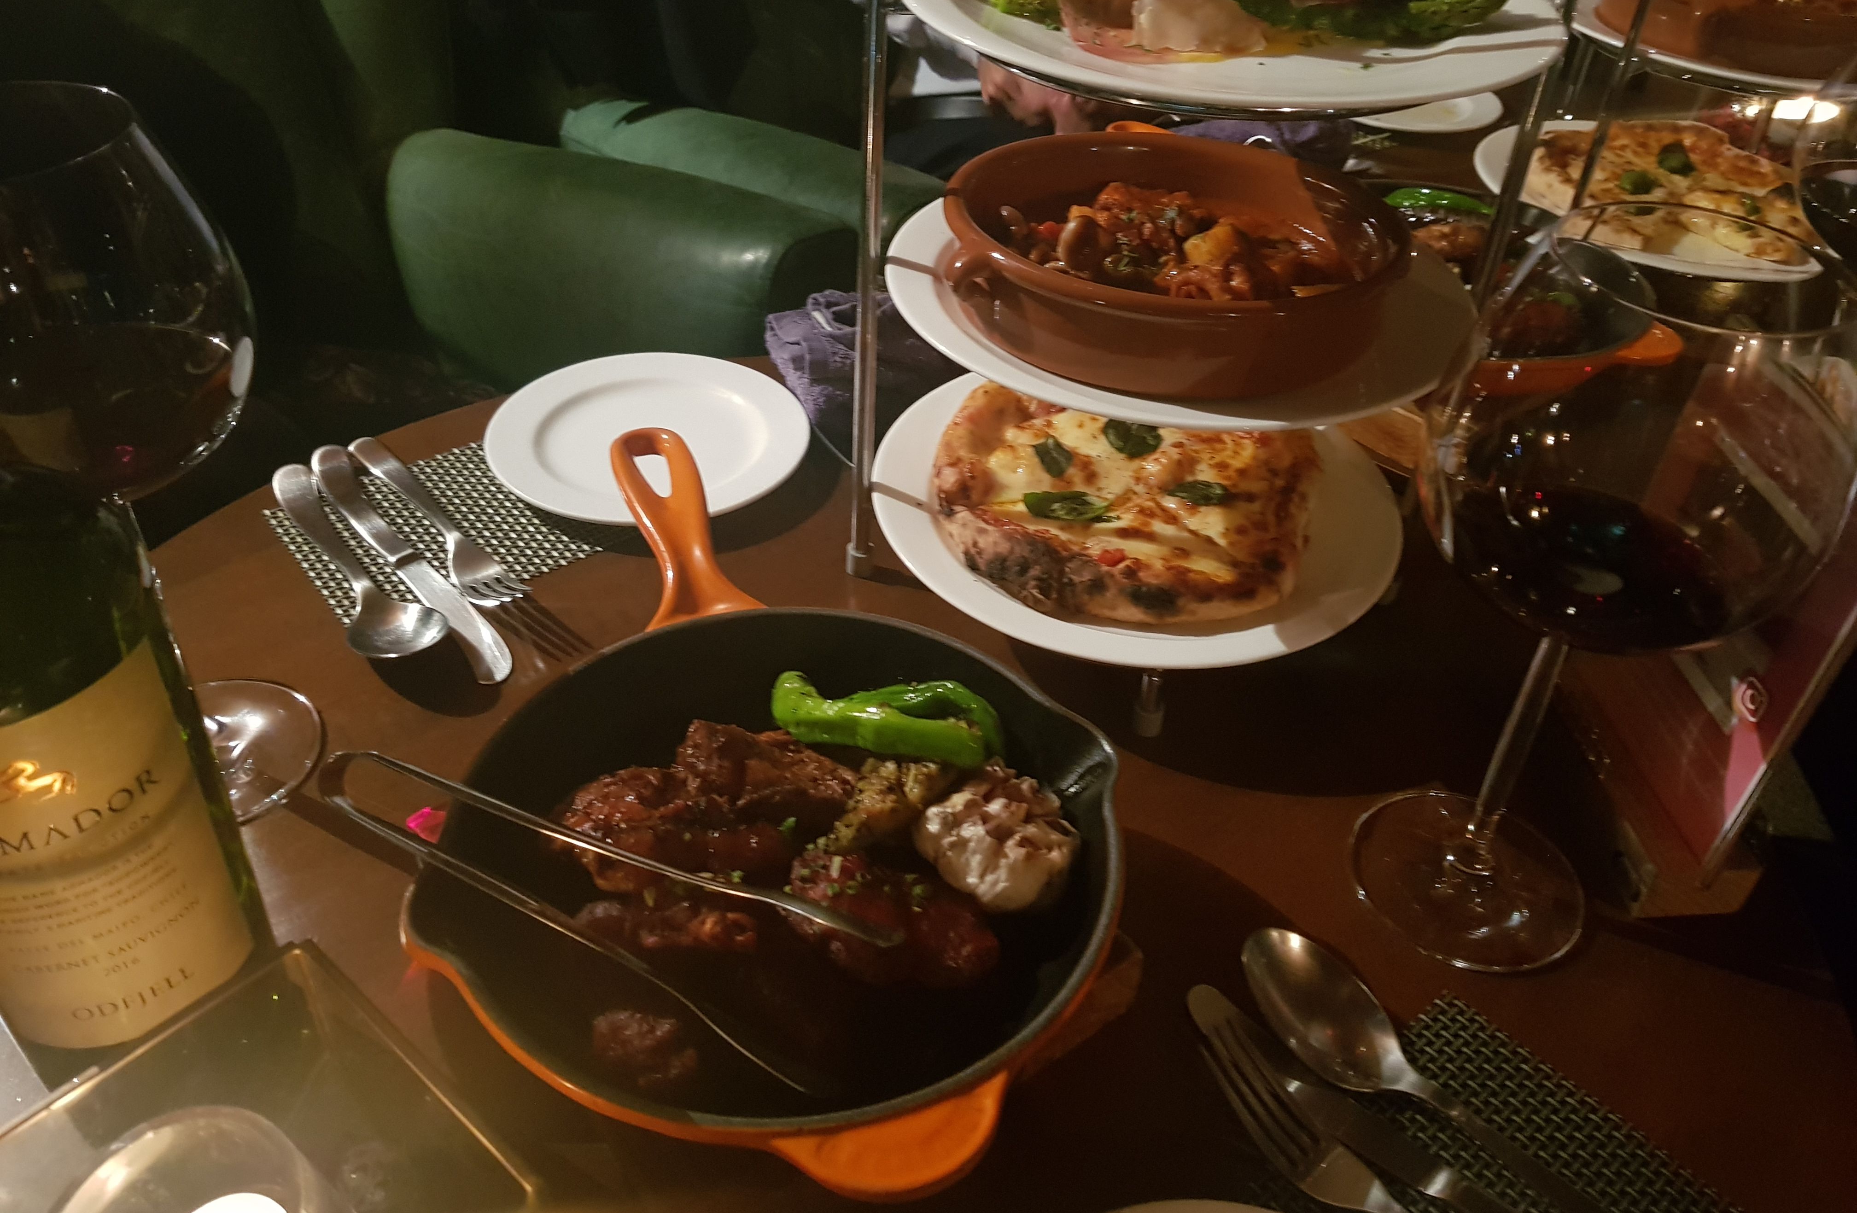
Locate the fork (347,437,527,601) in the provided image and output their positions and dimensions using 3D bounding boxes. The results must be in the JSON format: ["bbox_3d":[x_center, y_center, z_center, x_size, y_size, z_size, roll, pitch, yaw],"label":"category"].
[{"bbox_3d":[-0.242,-0.045,0.679,0.025,0.022,0.181,-26,49,-32],"label":"fork"}]

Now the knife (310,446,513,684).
[{"bbox_3d":[-0.248,-0.025,0.663,0.021,0.012,0.214,-23,47,-30],"label":"knife"}]

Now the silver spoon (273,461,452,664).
[{"bbox_3d":[-0.270,-0.026,0.652,0.041,0.024,0.192,-24,47,-30],"label":"silver spoon"}]

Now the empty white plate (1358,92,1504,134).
[{"bbox_3d":[0.400,-0.429,1.196,0.173,0.021,0.173,5,39,0],"label":"empty white plate"}]

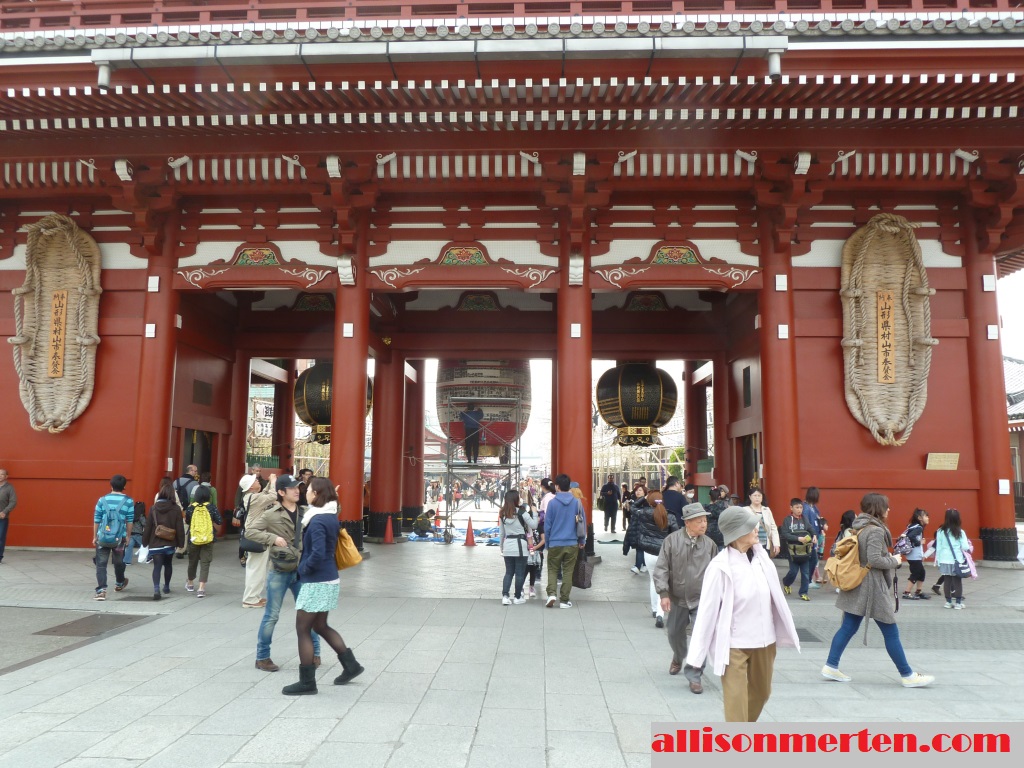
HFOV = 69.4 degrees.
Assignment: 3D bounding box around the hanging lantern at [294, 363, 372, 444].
[{"bbox_3d":[-5.173,0.363,21.437,2.323,2.788,2.323,0,-7,2],"label":"hanging lantern"}]

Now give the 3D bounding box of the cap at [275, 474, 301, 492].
[{"bbox_3d":[-1.994,0.892,6.597,0.250,0.150,0.175,-5,-9,36],"label":"cap"}]

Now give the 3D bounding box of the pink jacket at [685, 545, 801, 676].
[{"bbox_3d":[1.403,1.366,4.500,0.600,0.750,0.360,3,-8,-18],"label":"pink jacket"}]

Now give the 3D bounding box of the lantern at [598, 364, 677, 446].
[{"bbox_3d":[3.622,0.409,21.437,2.312,2.799,2.312,0,-7,2],"label":"lantern"}]

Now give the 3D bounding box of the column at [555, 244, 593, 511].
[{"bbox_3d":[1.308,0.339,15.188,0.717,6.364,0.717,0,-7,2],"label":"column"}]

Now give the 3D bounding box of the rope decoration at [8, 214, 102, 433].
[{"bbox_3d":[-9.415,-1.286,15.318,1.820,4.539,0.650,0,-7,2],"label":"rope decoration"}]

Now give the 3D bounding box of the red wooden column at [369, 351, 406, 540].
[{"bbox_3d":[-3.211,1.270,19.108,0.860,5.420,0.860,0,-7,2],"label":"red wooden column"}]

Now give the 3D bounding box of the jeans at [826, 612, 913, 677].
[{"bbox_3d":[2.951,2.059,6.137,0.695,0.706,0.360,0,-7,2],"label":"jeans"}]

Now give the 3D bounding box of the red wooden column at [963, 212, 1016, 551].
[{"bbox_3d":[9.514,-0.116,14.871,0.740,6.849,0.740,0,-7,2],"label":"red wooden column"}]

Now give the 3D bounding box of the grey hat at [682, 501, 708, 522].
[{"bbox_3d":[1.488,1.039,5.980,0.235,0.140,0.270,6,-9,-37],"label":"grey hat"}]

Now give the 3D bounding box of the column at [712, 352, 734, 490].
[{"bbox_3d":[5.583,1.475,18.878,0.747,5.151,0.747,0,-7,2],"label":"column"}]

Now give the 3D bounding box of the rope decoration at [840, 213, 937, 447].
[{"bbox_3d":[7.468,-1.071,14.654,1.867,4.610,0.500,0,-2,2],"label":"rope decoration"}]

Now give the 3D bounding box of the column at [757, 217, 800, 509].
[{"bbox_3d":[5.445,-0.118,15.033,0.740,6.924,0.740,0,-7,2],"label":"column"}]

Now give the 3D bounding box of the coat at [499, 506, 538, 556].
[{"bbox_3d":[0.060,1.976,9.906,0.480,0.680,0.330,-1,-7,12],"label":"coat"}]

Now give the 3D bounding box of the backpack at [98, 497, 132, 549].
[{"bbox_3d":[-5.339,1.864,9.882,0.400,0.630,0.270,2,-7,-12],"label":"backpack"}]

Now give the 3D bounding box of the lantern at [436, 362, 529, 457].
[{"bbox_3d":[-0.767,0.303,21.101,2.700,3.600,2.700,0,-7,2],"label":"lantern"}]

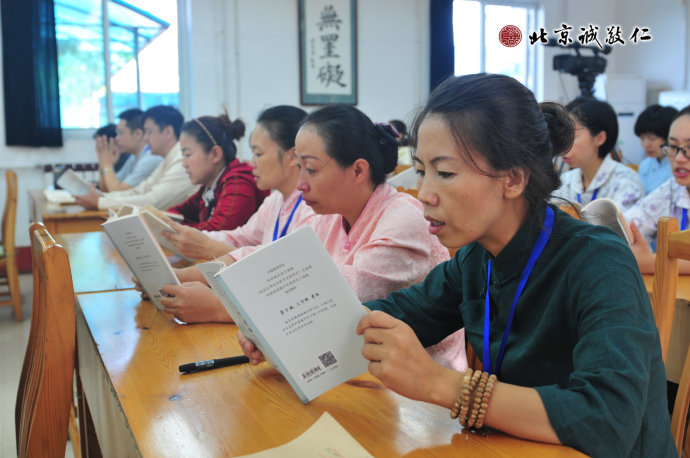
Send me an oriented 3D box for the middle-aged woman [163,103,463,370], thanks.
[{"bbox_3d":[-0.002,0.297,1.647,0.750,1.150,0.500,-4,9,-23],"label":"middle-aged woman"}]

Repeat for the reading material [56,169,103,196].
[{"bbox_3d":[-1.269,-0.199,3.580,0.060,0.210,0.160,-54,4,-36],"label":"reading material"}]

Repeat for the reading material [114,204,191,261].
[{"bbox_3d":[-0.485,0.006,1.920,0.200,0.080,0.190,33,-30,-15],"label":"reading material"}]

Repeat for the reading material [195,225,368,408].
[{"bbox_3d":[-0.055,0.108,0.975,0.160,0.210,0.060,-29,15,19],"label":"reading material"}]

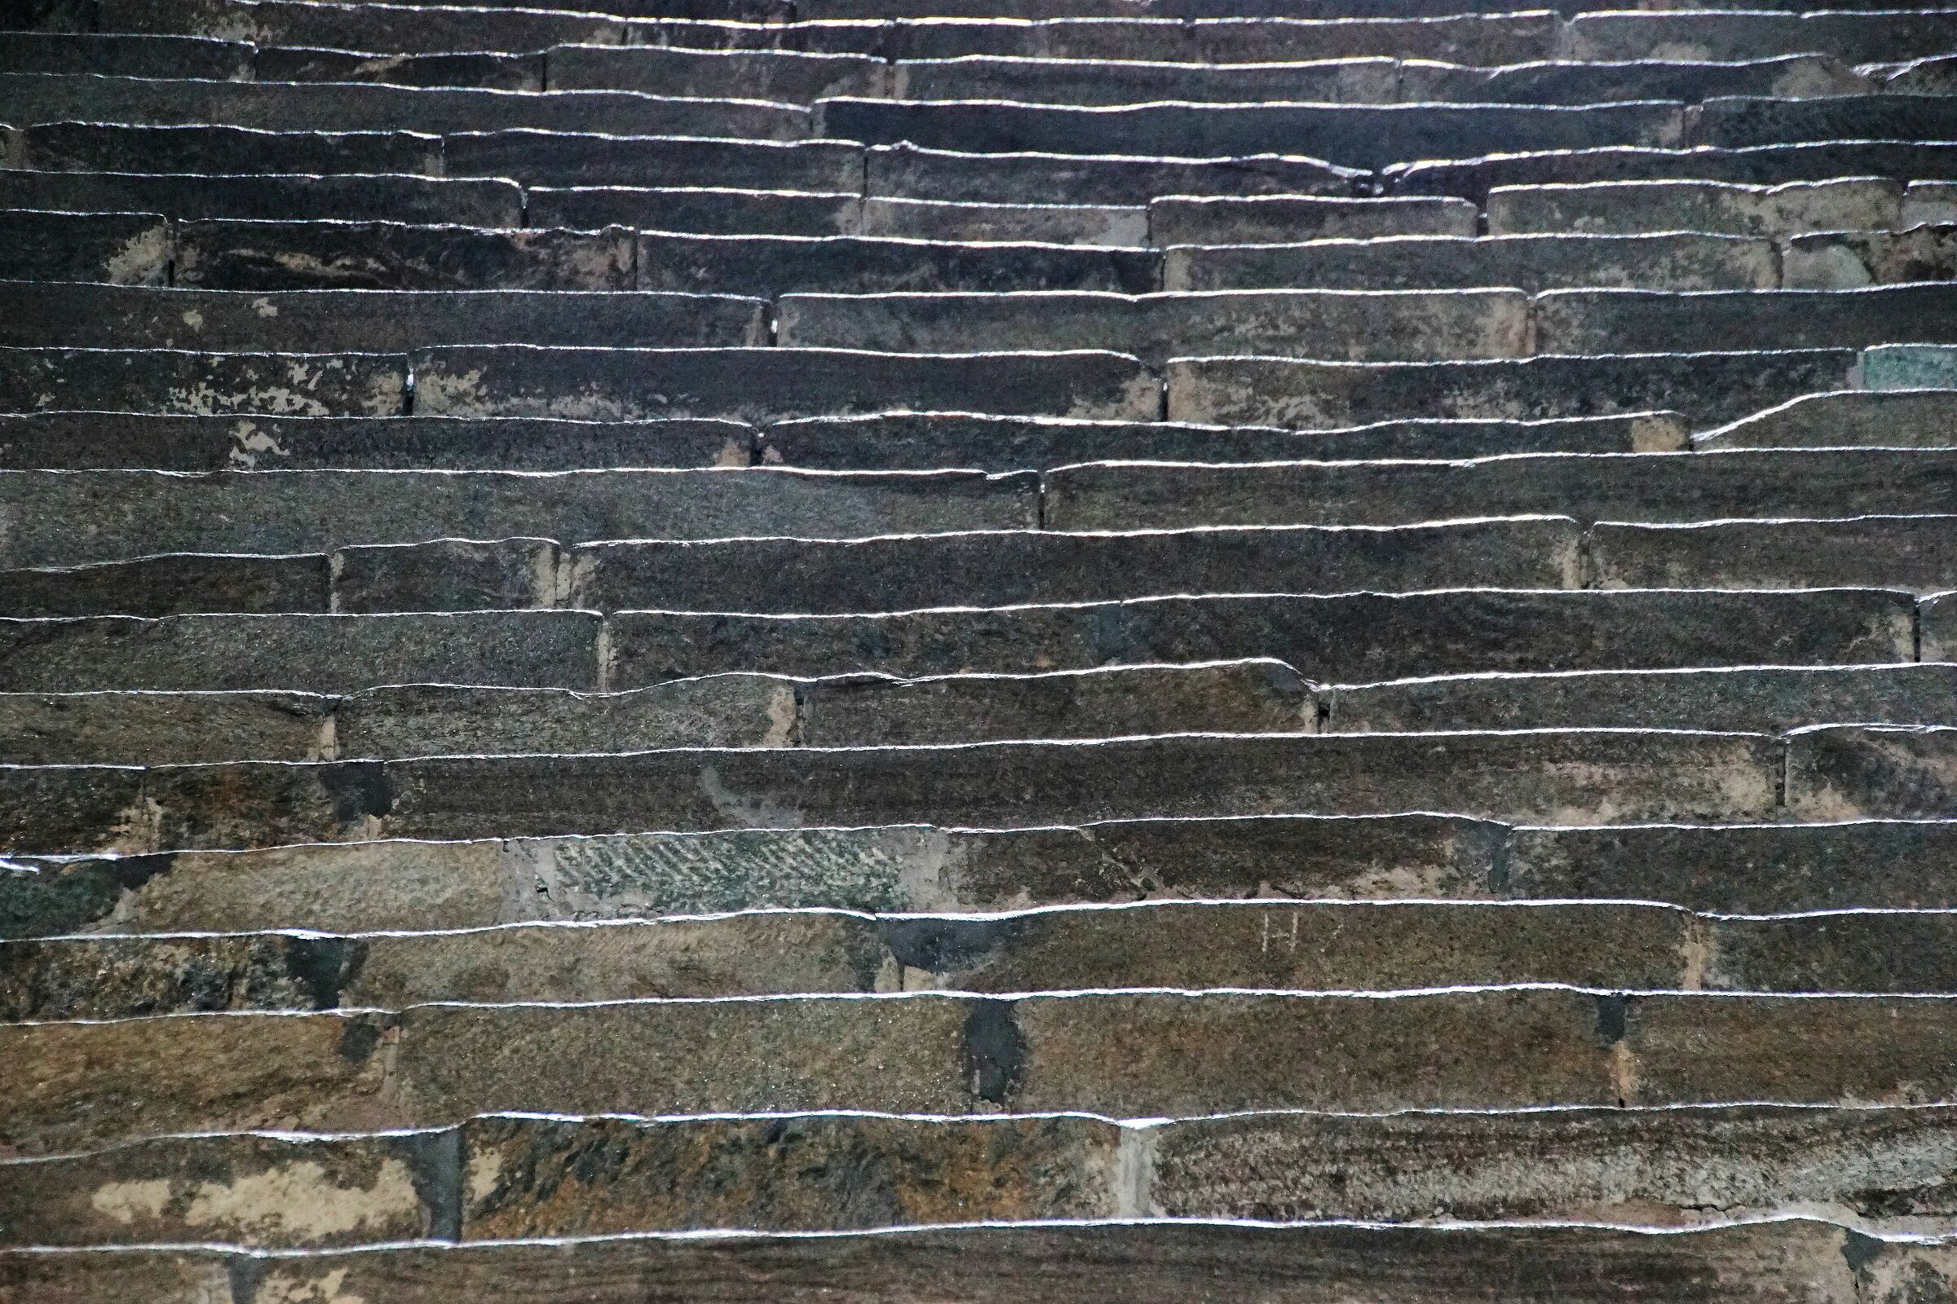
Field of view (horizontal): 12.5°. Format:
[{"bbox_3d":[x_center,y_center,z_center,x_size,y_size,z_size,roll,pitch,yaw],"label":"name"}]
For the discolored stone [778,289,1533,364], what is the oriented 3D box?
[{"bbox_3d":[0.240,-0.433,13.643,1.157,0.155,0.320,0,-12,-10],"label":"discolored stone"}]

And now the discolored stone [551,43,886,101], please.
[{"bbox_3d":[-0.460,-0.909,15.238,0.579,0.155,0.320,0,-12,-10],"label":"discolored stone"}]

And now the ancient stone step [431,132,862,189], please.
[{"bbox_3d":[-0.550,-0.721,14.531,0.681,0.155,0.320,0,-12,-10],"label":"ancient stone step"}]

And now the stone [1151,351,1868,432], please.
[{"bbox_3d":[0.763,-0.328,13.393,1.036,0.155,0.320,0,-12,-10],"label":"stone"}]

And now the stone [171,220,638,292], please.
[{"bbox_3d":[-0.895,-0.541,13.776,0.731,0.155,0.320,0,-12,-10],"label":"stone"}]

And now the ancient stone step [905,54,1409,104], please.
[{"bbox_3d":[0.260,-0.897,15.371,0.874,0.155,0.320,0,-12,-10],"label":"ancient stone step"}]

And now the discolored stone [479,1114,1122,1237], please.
[{"bbox_3d":[-0.228,0.612,9.760,0.721,0.165,0.320,0,-12,-10],"label":"discolored stone"}]

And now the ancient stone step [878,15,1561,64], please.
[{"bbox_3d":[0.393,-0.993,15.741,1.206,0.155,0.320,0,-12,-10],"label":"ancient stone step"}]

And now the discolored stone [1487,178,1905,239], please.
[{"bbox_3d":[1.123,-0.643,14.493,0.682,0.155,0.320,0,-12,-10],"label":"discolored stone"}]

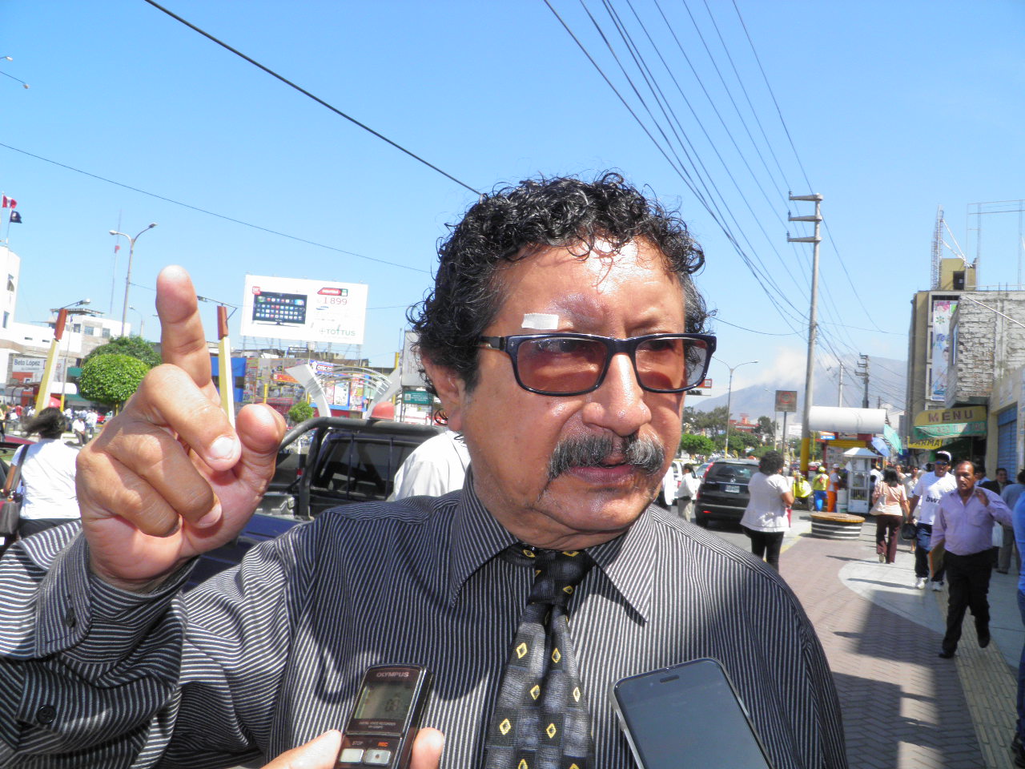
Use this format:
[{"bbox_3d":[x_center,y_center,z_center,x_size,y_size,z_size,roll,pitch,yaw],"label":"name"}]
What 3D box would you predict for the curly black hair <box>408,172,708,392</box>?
[{"bbox_3d":[0.032,-0.062,0.610,0.210,0.185,0.220,-1,4,-23],"label":"curly black hair"}]

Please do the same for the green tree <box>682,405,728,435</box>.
[{"bbox_3d":[22.084,6.689,97.675,6.200,8.220,6.000,3,-5,13],"label":"green tree"}]

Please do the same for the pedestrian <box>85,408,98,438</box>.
[{"bbox_3d":[-23.346,2.110,46.000,0.520,1.670,0.400,4,-4,0],"label":"pedestrian"}]

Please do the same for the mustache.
[{"bbox_3d":[0.061,0.046,0.540,0.084,0.033,0.030,3,-2,-18],"label":"mustache"}]

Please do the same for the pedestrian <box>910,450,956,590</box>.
[{"bbox_3d":[5.354,1.737,10.550,0.620,1.770,0.500,2,-4,24],"label":"pedestrian"}]

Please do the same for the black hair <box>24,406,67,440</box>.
[{"bbox_3d":[-2.803,0.229,5.000,0.250,0.200,0.200,6,-5,-17],"label":"black hair"}]

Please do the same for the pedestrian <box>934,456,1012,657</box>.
[{"bbox_3d":[3.850,1.467,6.950,0.660,1.670,0.550,2,-4,27],"label":"pedestrian"}]

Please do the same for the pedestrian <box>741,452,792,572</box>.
[{"bbox_3d":[2.852,1.549,9.300,0.580,1.620,0.420,2,-4,23],"label":"pedestrian"}]

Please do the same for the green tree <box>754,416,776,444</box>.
[{"bbox_3d":[38.210,8.692,125.000,3.600,8.100,3.600,4,-4,0],"label":"green tree"}]

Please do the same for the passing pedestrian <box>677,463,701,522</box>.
[{"bbox_3d":[3.858,2.505,18.200,0.420,1.550,0.500,2,-4,31],"label":"passing pedestrian"}]

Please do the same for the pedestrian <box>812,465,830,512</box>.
[{"bbox_3d":[9.383,3.249,25.200,0.480,1.620,0.420,2,-4,30],"label":"pedestrian"}]

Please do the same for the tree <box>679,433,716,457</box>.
[{"bbox_3d":[10.819,4.562,49.872,2.600,3.251,2.600,3,-5,13],"label":"tree"}]

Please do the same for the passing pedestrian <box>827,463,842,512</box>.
[{"bbox_3d":[9.694,3.199,25.000,0.400,1.620,0.460,4,-4,-5],"label":"passing pedestrian"}]

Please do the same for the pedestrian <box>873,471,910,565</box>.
[{"bbox_3d":[6.312,2.198,13.837,0.580,1.599,0.400,2,-5,25],"label":"pedestrian"}]

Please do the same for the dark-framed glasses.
[{"bbox_3d":[0.039,-0.014,0.578,0.146,0.045,0.143,-1,4,-23],"label":"dark-framed glasses"}]

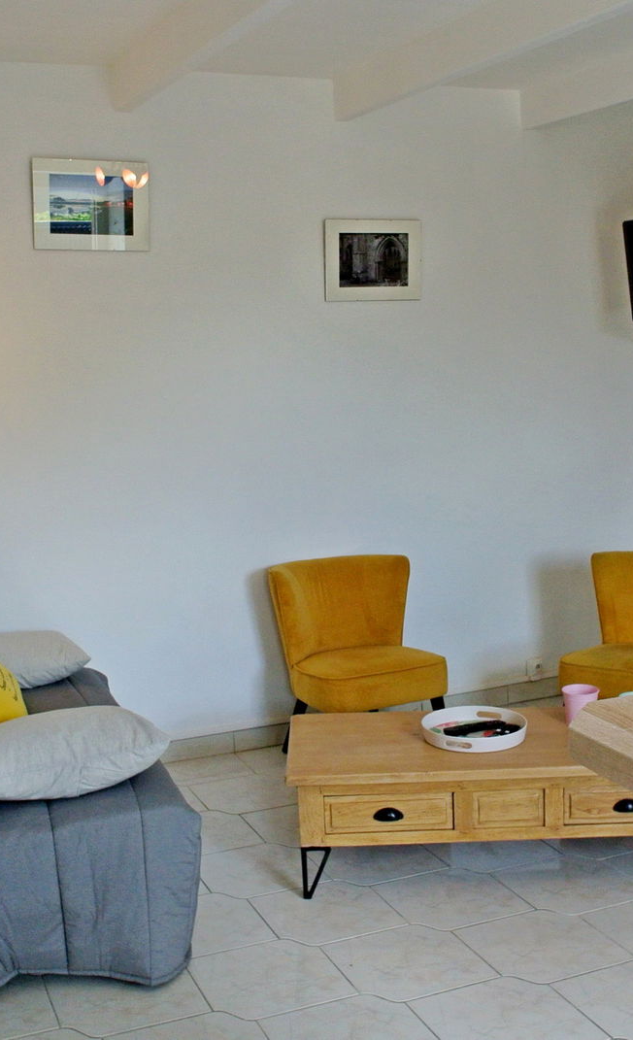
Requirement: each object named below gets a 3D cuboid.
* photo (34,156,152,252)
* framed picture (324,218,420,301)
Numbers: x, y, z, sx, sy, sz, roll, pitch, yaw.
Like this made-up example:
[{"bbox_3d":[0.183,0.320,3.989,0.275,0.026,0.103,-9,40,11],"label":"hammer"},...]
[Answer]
[{"bbox_3d":[-0.764,-1.070,3.970,0.399,0.303,0.018,-5,8,-22],"label":"photo"},{"bbox_3d":[0.218,-0.980,4.405,0.398,0.302,0.017,-5,9,-23],"label":"framed picture"}]

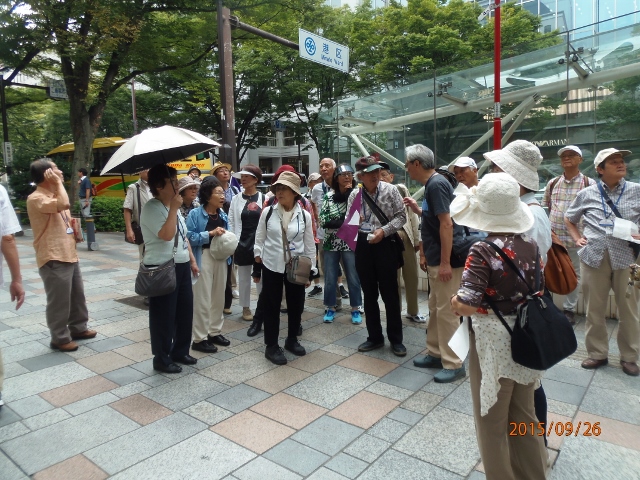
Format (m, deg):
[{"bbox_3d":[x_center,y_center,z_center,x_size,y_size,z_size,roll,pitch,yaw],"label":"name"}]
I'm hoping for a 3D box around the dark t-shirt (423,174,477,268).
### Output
[{"bbox_3d":[0.904,-0.134,3.220,0.360,0.680,0.470,-1,6,-3],"label":"dark t-shirt"}]

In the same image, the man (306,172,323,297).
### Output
[{"bbox_3d":[0.048,-0.044,5.723,0.500,1.610,0.340,-1,6,-6],"label":"man"}]

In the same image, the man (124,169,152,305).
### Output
[{"bbox_3d":[-2.144,-0.059,5.420,0.500,1.660,0.340,-3,6,-18],"label":"man"}]

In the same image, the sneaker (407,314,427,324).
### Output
[{"bbox_3d":[1.005,0.823,4.620,0.270,0.110,0.100,3,7,37],"label":"sneaker"}]

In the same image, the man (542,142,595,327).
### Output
[{"bbox_3d":[2.475,-0.053,4.420,0.510,1.730,0.320,1,6,23],"label":"man"}]

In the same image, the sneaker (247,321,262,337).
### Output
[{"bbox_3d":[-0.616,0.847,4.270,0.100,0.120,0.260,2,6,27],"label":"sneaker"}]

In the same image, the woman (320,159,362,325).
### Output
[{"bbox_3d":[0.212,0.020,4.580,0.500,1.620,0.360,-1,6,-5],"label":"woman"}]

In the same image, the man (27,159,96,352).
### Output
[{"bbox_3d":[-2.356,0.116,4.039,0.470,1.680,0.480,-2,6,-11],"label":"man"}]

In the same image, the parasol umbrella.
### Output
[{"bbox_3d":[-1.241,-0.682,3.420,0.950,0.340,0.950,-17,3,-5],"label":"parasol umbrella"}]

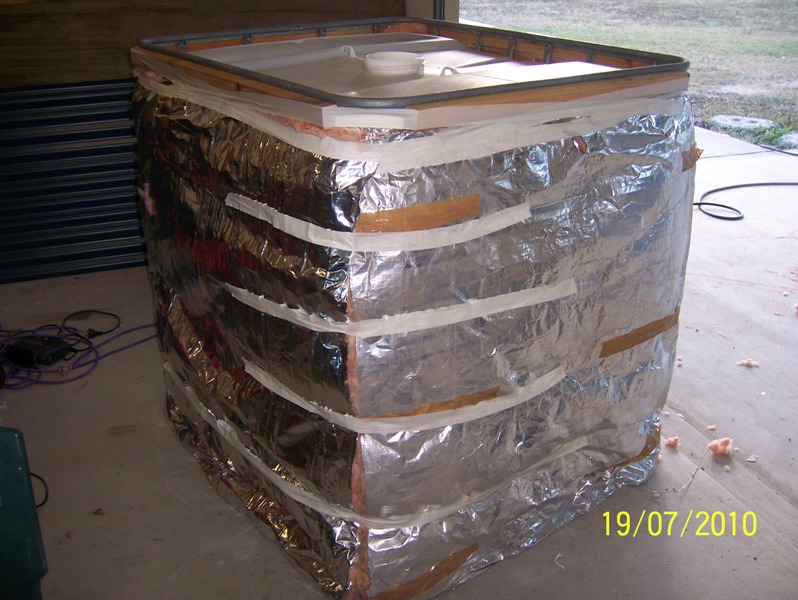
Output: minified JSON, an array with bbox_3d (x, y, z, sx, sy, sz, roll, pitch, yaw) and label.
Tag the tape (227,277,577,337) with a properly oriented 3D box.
[{"bbox_3d":[-0.029,0.022,1.799,0.810,0.085,0.300,3,24,7],"label":"tape"}]

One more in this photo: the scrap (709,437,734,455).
[{"bbox_3d":[0.979,0.448,2.530,0.070,0.052,0.063,11,26,23],"label":"scrap"}]

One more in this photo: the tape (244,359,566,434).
[{"bbox_3d":[-0.004,0.224,1.878,0.770,0.070,0.280,2,24,5],"label":"tape"}]

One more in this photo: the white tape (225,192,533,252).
[{"bbox_3d":[-0.094,-0.158,1.702,0.680,0.055,0.250,6,25,13],"label":"white tape"}]

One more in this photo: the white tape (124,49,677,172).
[{"bbox_3d":[-0.010,-0.593,2.212,1.070,0.115,1.273,-16,29,-31],"label":"white tape"}]

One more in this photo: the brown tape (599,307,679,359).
[{"bbox_3d":[0.632,0.072,2.136,0.345,0.052,0.035,-20,31,-37],"label":"brown tape"}]

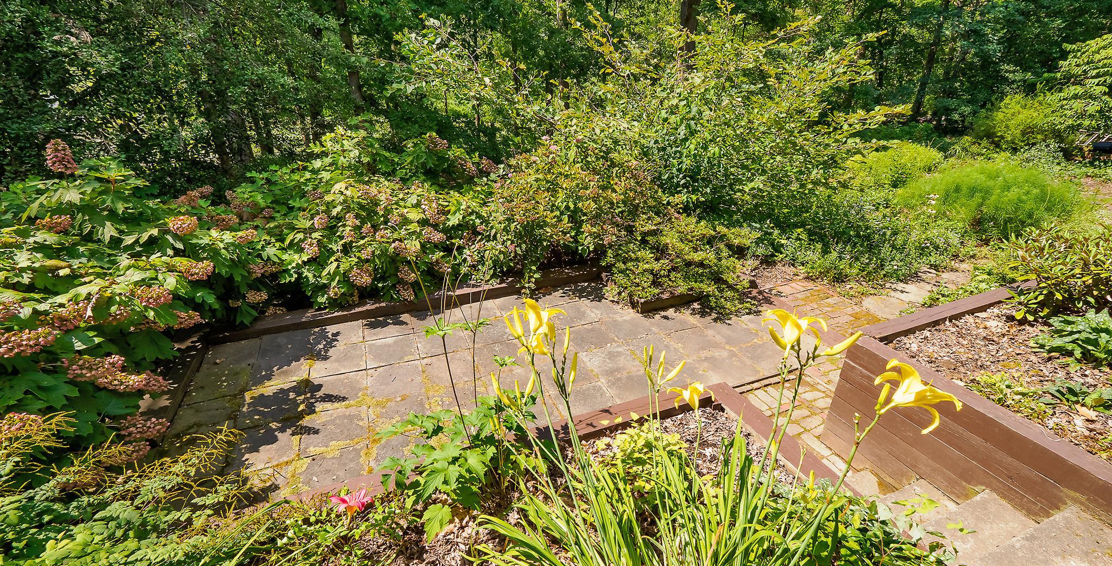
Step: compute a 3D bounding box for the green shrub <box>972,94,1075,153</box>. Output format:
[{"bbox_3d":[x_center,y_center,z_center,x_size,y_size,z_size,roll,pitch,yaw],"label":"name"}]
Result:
[{"bbox_3d":[10.674,-3.621,10.300,1.600,1.220,1.450,23,33,39],"label":"green shrub"}]

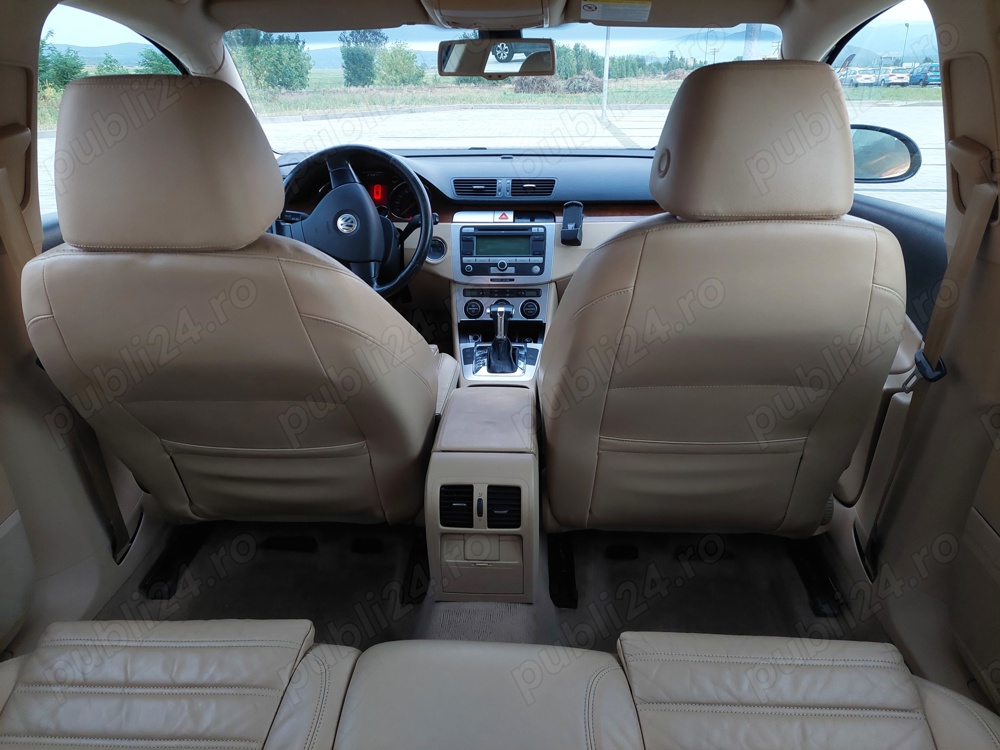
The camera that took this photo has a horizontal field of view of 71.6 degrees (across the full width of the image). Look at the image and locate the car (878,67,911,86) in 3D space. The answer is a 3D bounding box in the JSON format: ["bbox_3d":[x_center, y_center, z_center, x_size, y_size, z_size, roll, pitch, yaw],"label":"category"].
[{"bbox_3d":[35.844,-27.294,63.522,1.820,1.600,4.400,6,24,13],"label":"car"}]

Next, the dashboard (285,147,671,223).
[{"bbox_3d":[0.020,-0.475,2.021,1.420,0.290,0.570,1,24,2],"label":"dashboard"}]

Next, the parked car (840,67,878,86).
[{"bbox_3d":[33.702,-27.818,64.877,1.780,1.530,4.300,6,24,13],"label":"parked car"}]

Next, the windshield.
[{"bbox_3d":[0.022,-0.763,1.949,1.400,0.140,0.840,1,-4,2],"label":"windshield"}]

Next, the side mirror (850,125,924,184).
[{"bbox_3d":[0.907,-0.560,1.745,0.235,0.145,0.140,3,24,8],"label":"side mirror"}]

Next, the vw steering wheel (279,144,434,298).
[{"bbox_3d":[-0.352,-0.377,1.735,0.380,0.380,0.120,1,0,2],"label":"vw steering wheel"}]

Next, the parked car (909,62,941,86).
[{"bbox_3d":[36.995,-25.823,59.799,1.800,1.740,4.400,6,24,13],"label":"parked car"}]

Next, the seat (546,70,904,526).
[{"bbox_3d":[0.362,-0.121,1.428,0.540,0.950,0.760,1,24,2],"label":"seat"}]

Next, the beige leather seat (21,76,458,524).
[{"bbox_3d":[-0.387,-0.073,1.343,0.540,0.950,0.760,1,24,2],"label":"beige leather seat"}]

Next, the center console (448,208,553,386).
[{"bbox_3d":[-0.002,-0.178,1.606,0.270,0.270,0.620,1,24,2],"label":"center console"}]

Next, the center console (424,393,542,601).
[{"bbox_3d":[-0.023,0.190,1.244,0.178,0.280,0.330,1,24,2],"label":"center console"}]

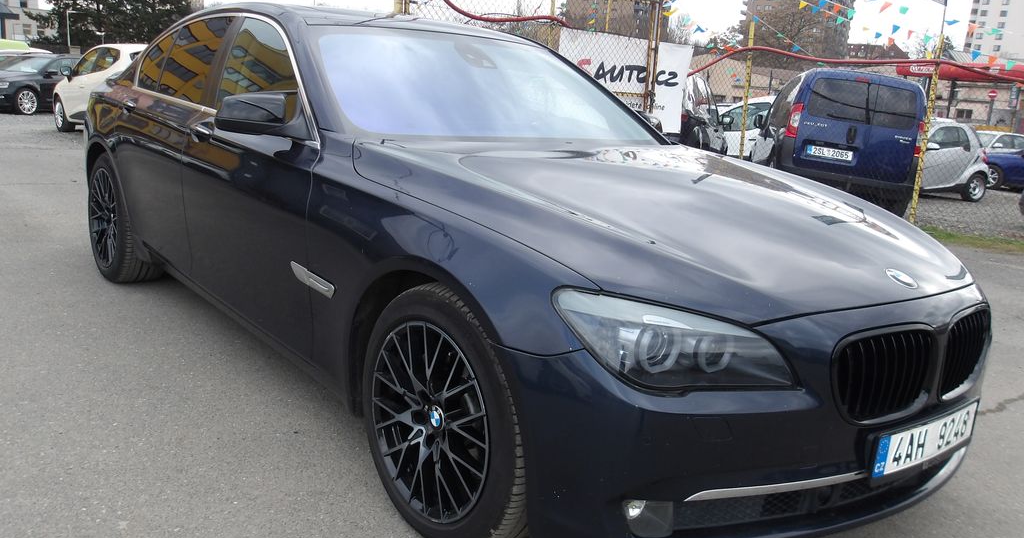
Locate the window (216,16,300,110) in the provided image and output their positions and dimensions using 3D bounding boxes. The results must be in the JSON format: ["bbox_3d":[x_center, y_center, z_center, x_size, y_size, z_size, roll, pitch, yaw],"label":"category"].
[{"bbox_3d":[-0.913,-0.750,2.975,0.060,0.440,0.939,22,-2,-42],"label":"window"}]

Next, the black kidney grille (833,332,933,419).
[{"bbox_3d":[0.874,0.245,1.873,0.325,0.230,0.075,-1,14,-28],"label":"black kidney grille"}]

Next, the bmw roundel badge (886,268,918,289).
[{"bbox_3d":[0.972,0.024,1.993,0.082,0.012,0.082,-4,37,-40],"label":"bmw roundel badge"}]

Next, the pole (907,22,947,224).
[{"bbox_3d":[4.632,-1.495,8.912,0.065,2.160,0.065,10,13,26],"label":"pole"}]

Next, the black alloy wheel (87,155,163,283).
[{"bbox_3d":[-2.121,-0.284,4.426,0.255,0.700,0.700,-5,16,-40],"label":"black alloy wheel"}]

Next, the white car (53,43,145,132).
[{"bbox_3d":[-5.840,-2.757,12.679,4.050,1.450,1.730,15,16,41],"label":"white car"}]

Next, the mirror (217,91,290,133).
[{"bbox_3d":[-0.865,-0.523,2.664,0.220,0.145,0.150,-5,16,-40],"label":"mirror"}]

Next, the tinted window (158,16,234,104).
[{"bbox_3d":[-1.444,-0.956,3.603,0.060,0.406,0.800,22,-2,-42],"label":"tinted window"}]

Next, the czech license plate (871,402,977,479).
[{"bbox_3d":[1.028,0.408,1.943,0.520,0.110,0.030,-5,16,-40],"label":"czech license plate"}]

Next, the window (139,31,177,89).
[{"bbox_3d":[-1.753,-1.041,3.952,0.060,0.326,0.420,22,-2,-42],"label":"window"}]

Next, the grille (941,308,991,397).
[{"bbox_3d":[1.161,0.217,2.099,0.370,0.230,0.100,-5,16,-40],"label":"grille"}]

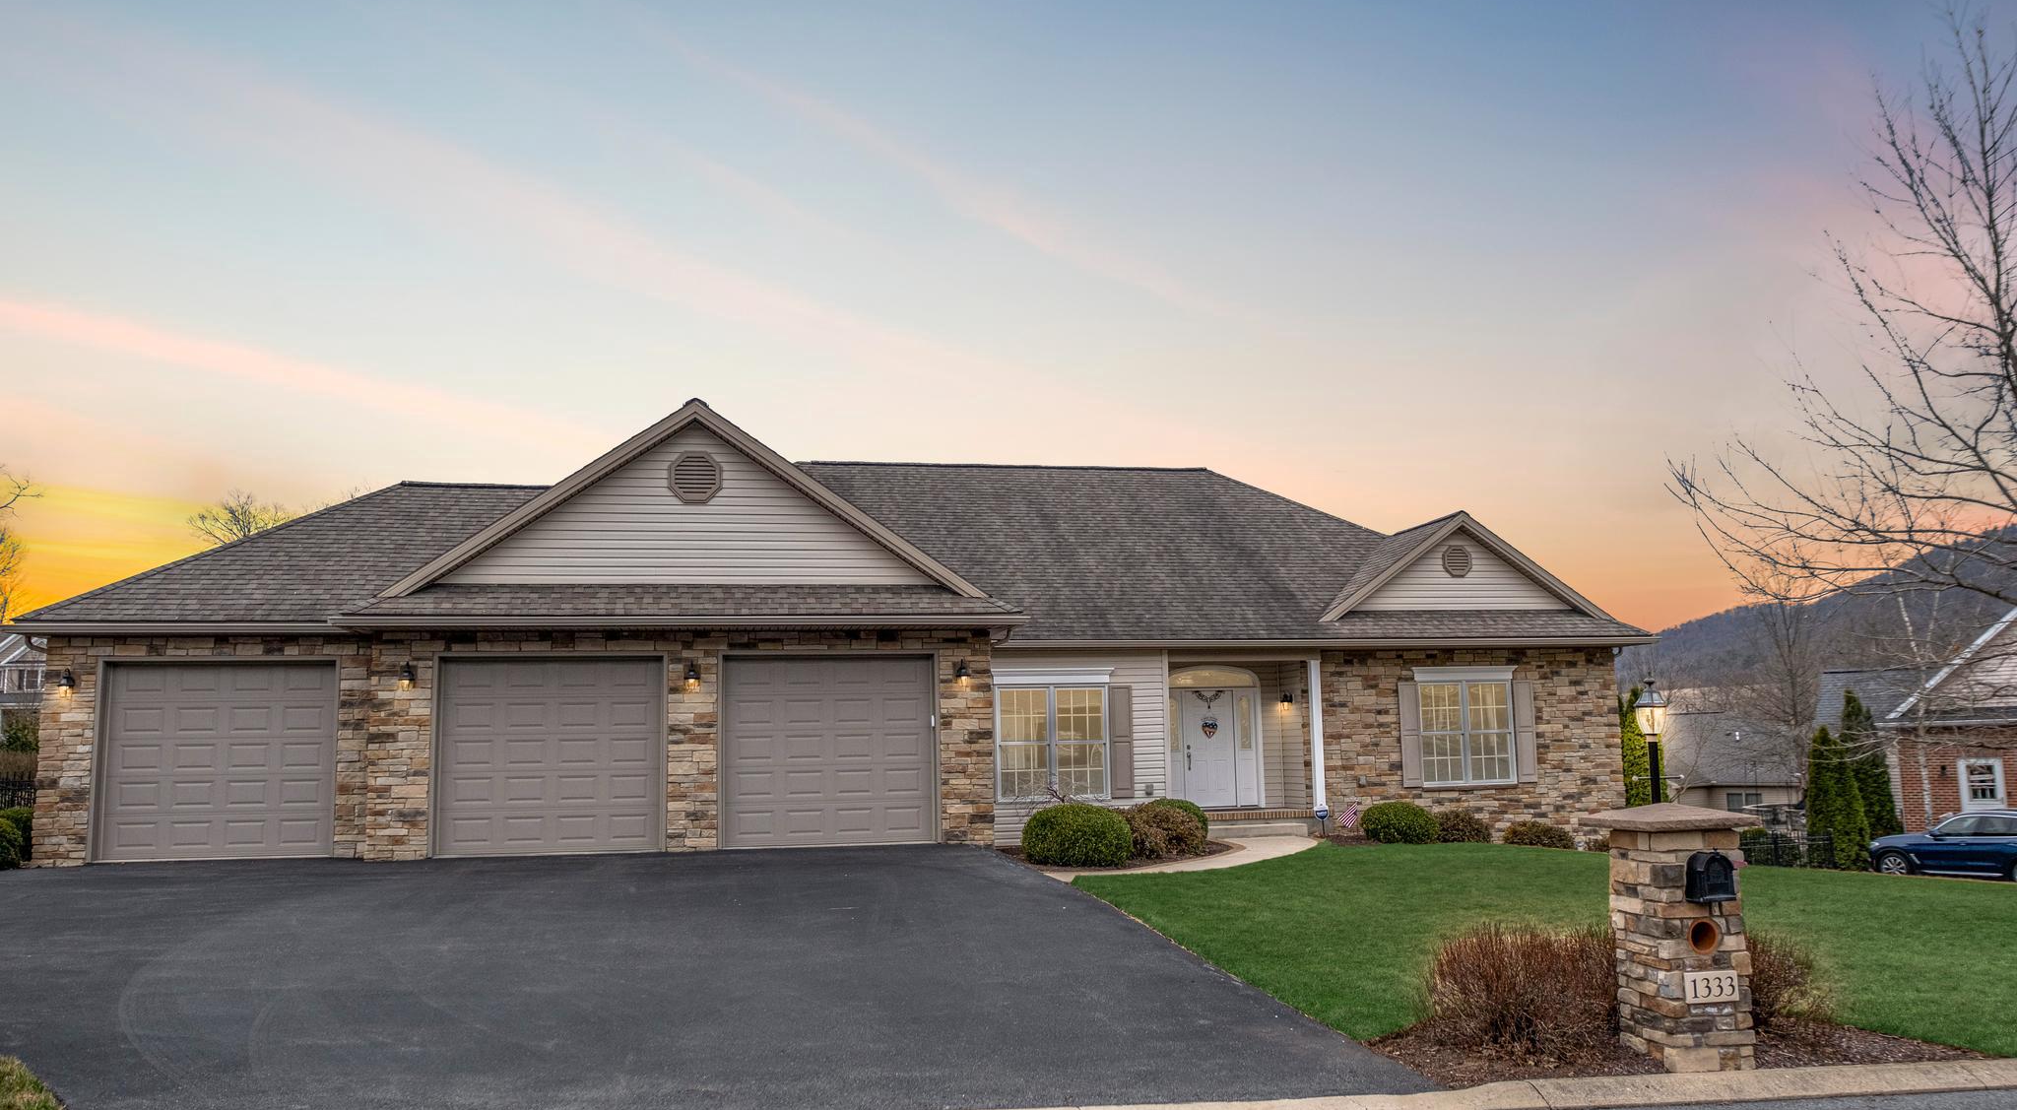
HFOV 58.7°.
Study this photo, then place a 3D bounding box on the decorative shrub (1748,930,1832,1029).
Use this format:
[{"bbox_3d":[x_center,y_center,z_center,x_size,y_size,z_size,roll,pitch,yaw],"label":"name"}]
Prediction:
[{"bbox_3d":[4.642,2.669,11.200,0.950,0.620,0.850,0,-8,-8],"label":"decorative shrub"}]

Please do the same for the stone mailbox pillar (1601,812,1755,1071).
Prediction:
[{"bbox_3d":[3.901,2.198,10.437,0.710,1.470,0.750,0,-8,-8],"label":"stone mailbox pillar"}]

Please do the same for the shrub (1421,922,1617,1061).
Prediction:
[{"bbox_3d":[3.104,2.600,10.750,1.250,0.740,1.050,0,-8,-8],"label":"shrub"}]

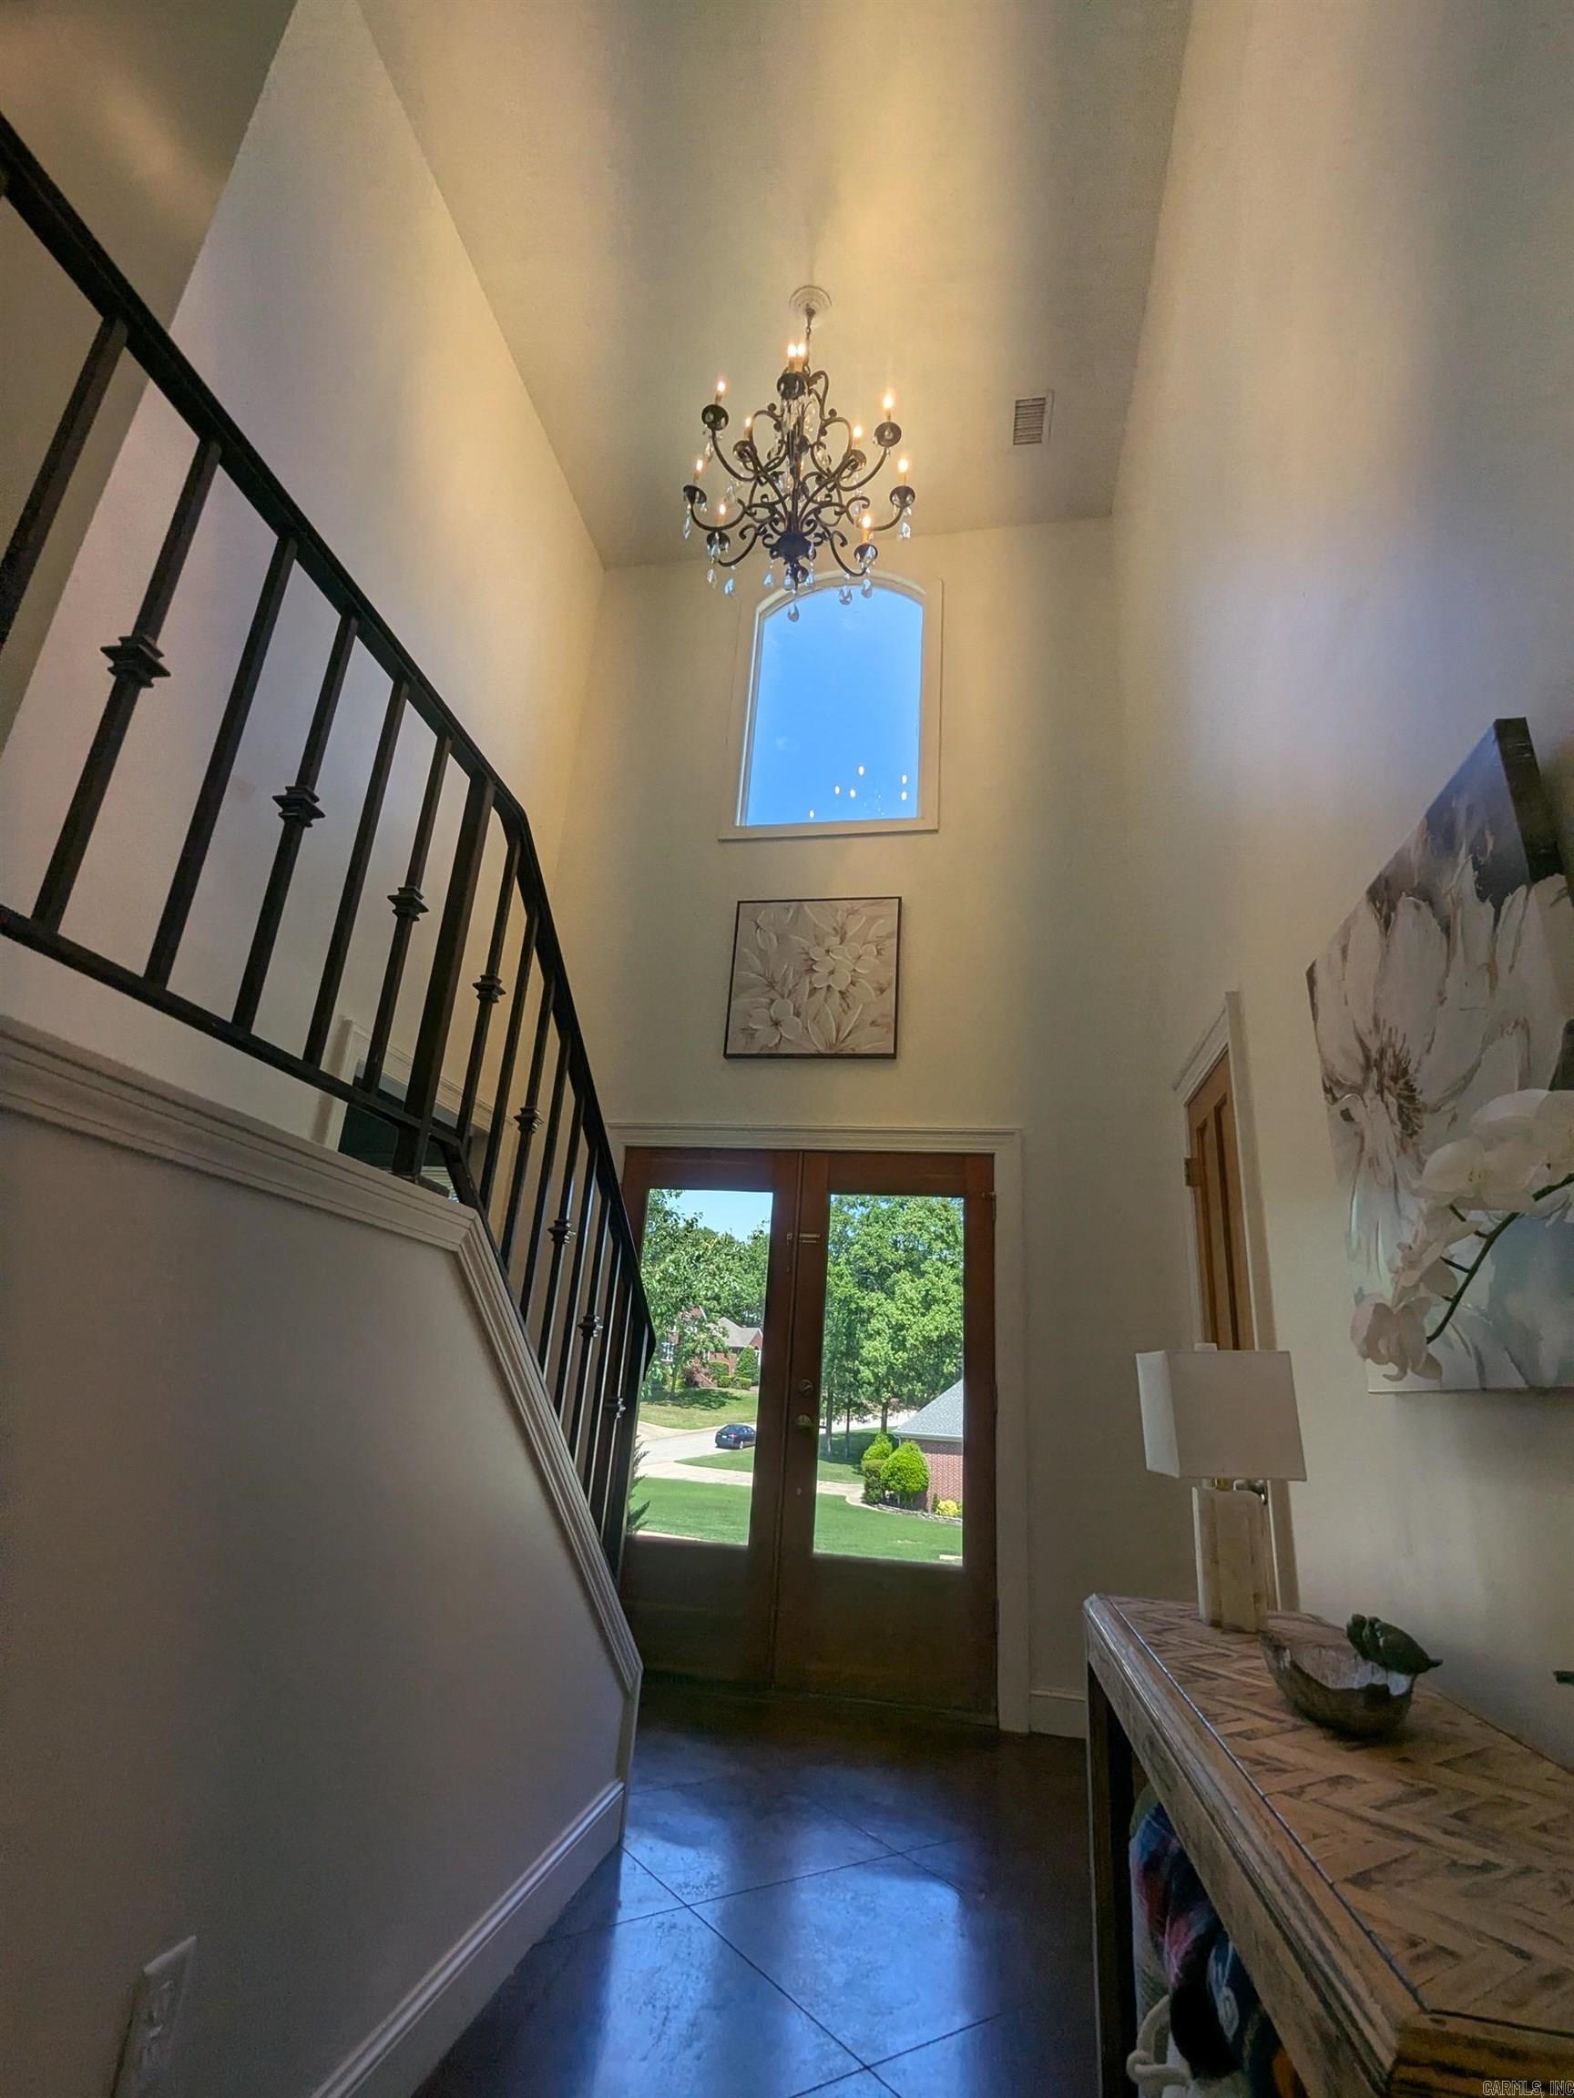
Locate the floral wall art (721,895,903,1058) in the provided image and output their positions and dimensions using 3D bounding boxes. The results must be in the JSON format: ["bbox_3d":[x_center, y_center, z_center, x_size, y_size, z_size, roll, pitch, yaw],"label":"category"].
[{"bbox_3d":[0.131,-0.333,4.526,0.790,0.800,0.040,0,-20,11],"label":"floral wall art"}]

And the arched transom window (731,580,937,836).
[{"bbox_3d":[0.259,-1.847,5.132,1.090,1.720,0.130,0,-20,11],"label":"arched transom window"}]

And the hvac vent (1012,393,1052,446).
[{"bbox_3d":[1.182,-3.032,4.706,0.200,0.025,0.290,0,-20,11],"label":"hvac vent"}]

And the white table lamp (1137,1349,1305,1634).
[{"bbox_3d":[0.793,0.784,1.774,0.215,0.472,0.205,2,-20,5],"label":"white table lamp"}]

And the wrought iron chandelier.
[{"bbox_3d":[0.061,-2.454,3.987,0.920,1.730,0.920,0,-20,11],"label":"wrought iron chandelier"}]

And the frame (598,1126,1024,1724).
[{"bbox_3d":[0.007,1.377,3.966,1.880,2.170,0.140,0,-20,11],"label":"frame"}]

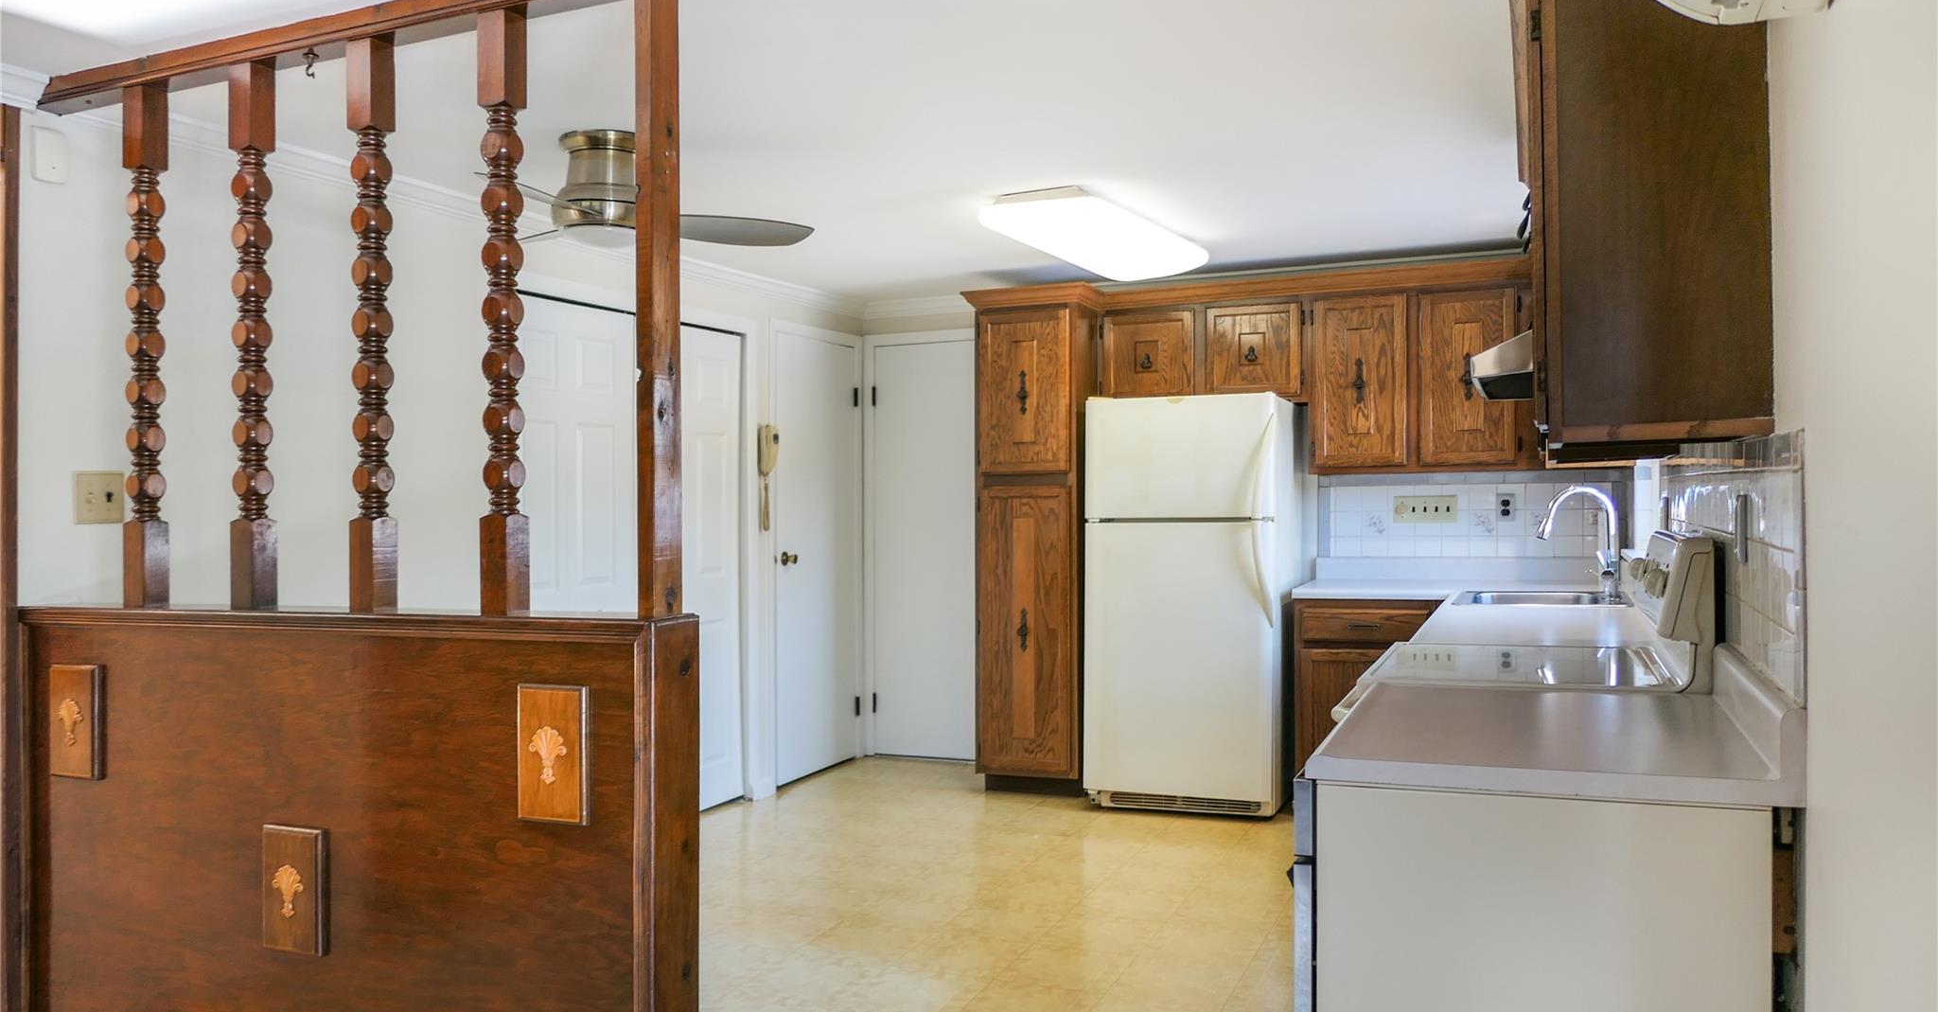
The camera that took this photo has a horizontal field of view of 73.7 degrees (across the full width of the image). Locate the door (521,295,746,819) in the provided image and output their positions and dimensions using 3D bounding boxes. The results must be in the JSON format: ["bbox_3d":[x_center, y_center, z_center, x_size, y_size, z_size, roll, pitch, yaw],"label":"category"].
[{"bbox_3d":[-1.247,0.253,4.948,0.050,1.957,1.395,-1,-1,24],"label":"door"}]

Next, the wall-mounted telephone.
[{"bbox_3d":[-0.858,-0.116,5.632,0.065,0.457,0.085,-1,-1,24],"label":"wall-mounted telephone"}]

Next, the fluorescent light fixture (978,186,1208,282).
[{"bbox_3d":[0.526,-0.987,4.782,0.440,0.115,1.290,-1,0,24],"label":"fluorescent light fixture"}]

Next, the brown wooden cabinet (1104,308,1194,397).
[{"bbox_3d":[0.842,-0.649,5.757,0.425,0.415,0.325,-1,-1,24],"label":"brown wooden cabinet"}]

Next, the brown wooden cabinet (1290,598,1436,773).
[{"bbox_3d":[1.692,0.803,5.238,0.620,0.870,0.610,-1,0,24],"label":"brown wooden cabinet"}]

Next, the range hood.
[{"bbox_3d":[1.286,-0.307,2.677,0.440,0.125,0.770,-1,0,24],"label":"range hood"}]

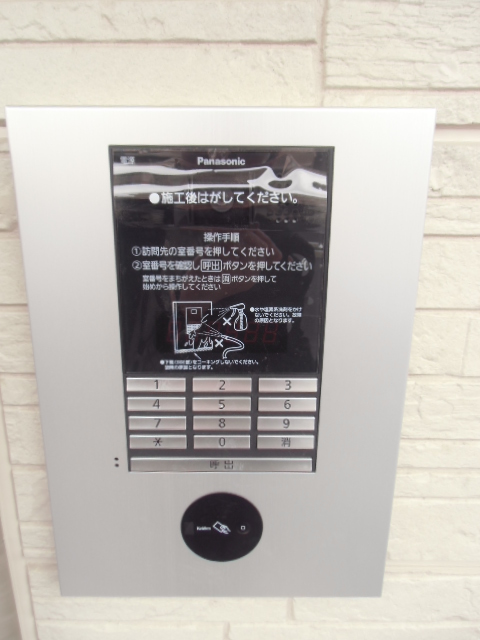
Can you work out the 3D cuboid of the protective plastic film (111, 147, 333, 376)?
[{"bbox_3d":[-0.011,-0.034,0.286,0.135,0.144,0.012,0,15,0],"label":"protective plastic film"}]

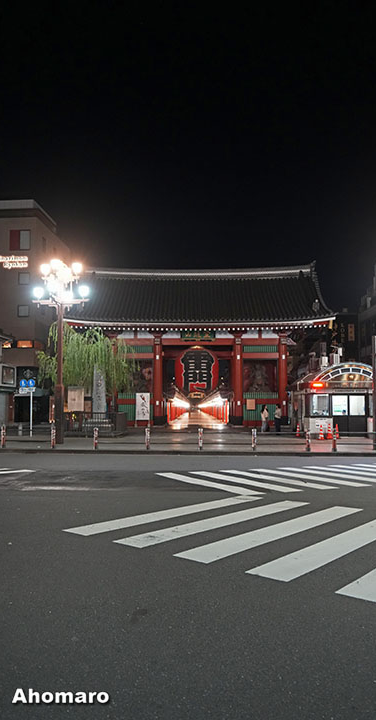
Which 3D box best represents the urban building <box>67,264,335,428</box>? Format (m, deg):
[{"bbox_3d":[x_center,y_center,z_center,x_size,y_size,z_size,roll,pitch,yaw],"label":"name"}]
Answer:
[{"bbox_3d":[0.834,-1.024,39.871,17.200,11.850,10.400,0,-5,3],"label":"urban building"}]

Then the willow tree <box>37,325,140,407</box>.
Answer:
[{"bbox_3d":[-5.480,1.137,29.609,5.300,6.030,5.000,0,-5,3],"label":"willow tree"}]

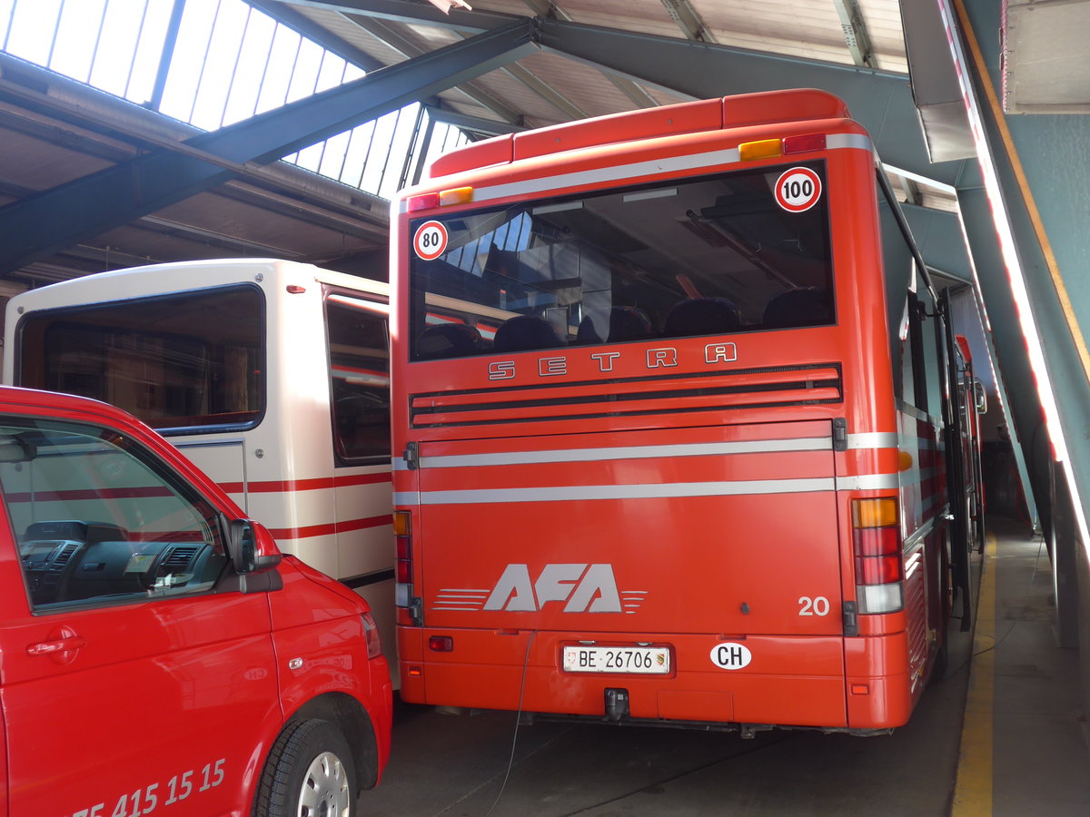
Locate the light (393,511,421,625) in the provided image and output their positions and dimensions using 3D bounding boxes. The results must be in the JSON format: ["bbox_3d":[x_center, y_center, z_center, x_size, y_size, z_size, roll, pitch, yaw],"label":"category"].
[{"bbox_3d":[-0.702,0.754,5.346,0.170,0.475,0.130,-4,-4,23],"label":"light"}]

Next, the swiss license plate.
[{"bbox_3d":[0.321,1.138,4.835,0.510,0.113,0.015,-4,-4,23],"label":"swiss license plate"}]

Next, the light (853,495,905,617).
[{"bbox_3d":[1.385,0.614,4.473,0.170,0.470,0.130,-4,-4,23],"label":"light"}]

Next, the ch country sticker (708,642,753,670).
[{"bbox_3d":[0.804,1.069,4.616,0.180,0.116,0.008,-4,-4,23],"label":"ch country sticker"}]

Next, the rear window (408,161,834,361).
[{"bbox_3d":[0.272,-0.652,4.984,2.091,0.732,0.060,-4,-7,23],"label":"rear window"}]

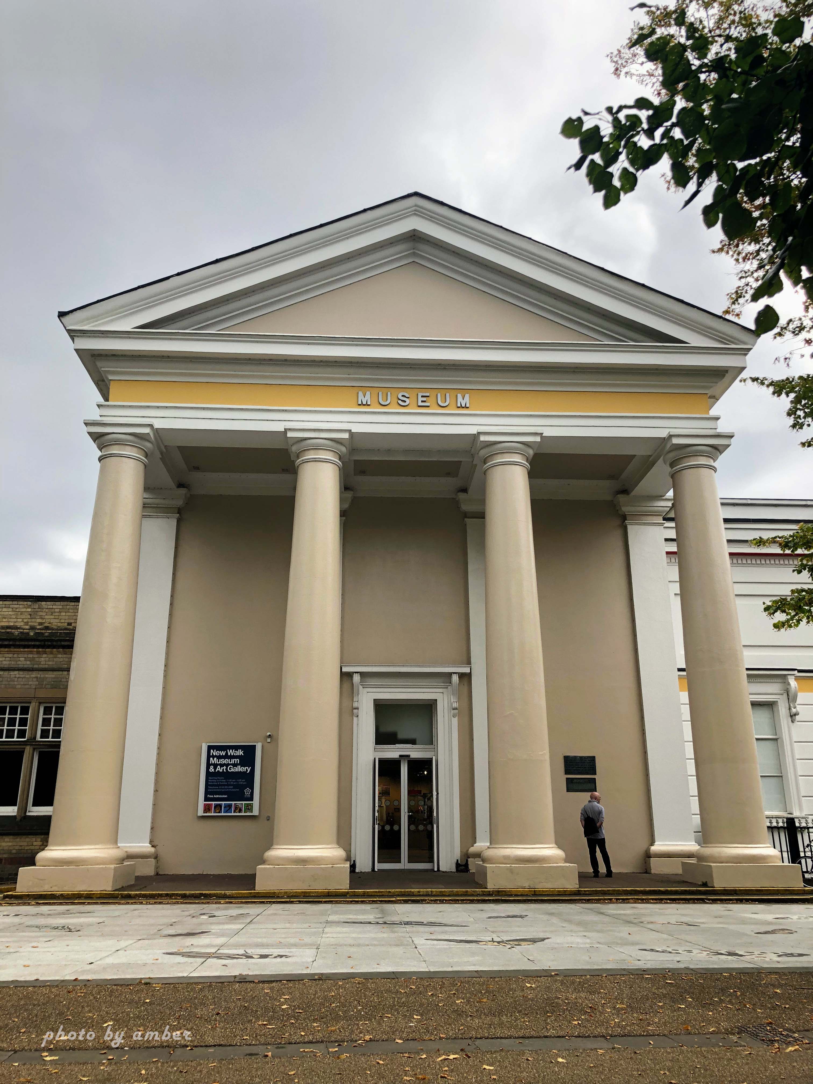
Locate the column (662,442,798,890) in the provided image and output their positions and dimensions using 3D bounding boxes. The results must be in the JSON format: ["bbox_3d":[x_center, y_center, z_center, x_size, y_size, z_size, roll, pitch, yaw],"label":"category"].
[{"bbox_3d":[6.438,2.237,18.400,1.668,9.236,1.668,1,-18,-3],"label":"column"}]

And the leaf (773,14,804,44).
[{"bbox_3d":[1.089,-1.462,2.500,0.085,0.020,0.078,6,-60,21],"label":"leaf"}]

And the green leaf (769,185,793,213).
[{"bbox_3d":[1.048,-0.957,2.450,0.064,0.082,0.025,-4,0,10],"label":"green leaf"}]

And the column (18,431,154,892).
[{"bbox_3d":[-6.109,2.062,17.765,1.668,9.236,1.668,1,-18,-3],"label":"column"}]

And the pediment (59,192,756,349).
[{"bbox_3d":[0.155,-6.009,20.070,15.157,3.818,1.200,1,-18,-3],"label":"pediment"}]

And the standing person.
[{"bbox_3d":[4.095,6.312,18.931,0.540,1.740,0.360,-3,-19,8],"label":"standing person"}]

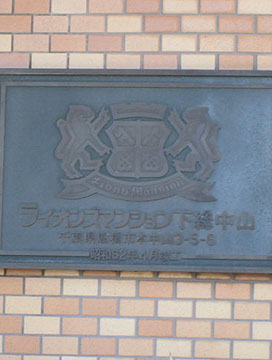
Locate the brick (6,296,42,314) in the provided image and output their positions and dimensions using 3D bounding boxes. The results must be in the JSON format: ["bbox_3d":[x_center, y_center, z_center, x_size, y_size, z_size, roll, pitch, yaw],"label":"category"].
[{"bbox_3d":[-0.293,0.330,4.039,0.095,0.046,0.030,1,-6,5],"label":"brick"}]

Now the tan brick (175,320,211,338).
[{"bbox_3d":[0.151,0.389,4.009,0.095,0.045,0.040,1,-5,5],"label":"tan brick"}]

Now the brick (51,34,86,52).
[{"bbox_3d":[-0.179,-0.361,4.114,0.094,0.046,0.040,1,-6,5],"label":"brick"}]

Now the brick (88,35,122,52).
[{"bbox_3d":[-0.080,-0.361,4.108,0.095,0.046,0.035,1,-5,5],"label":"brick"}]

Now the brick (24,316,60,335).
[{"bbox_3d":[-0.244,0.382,4.043,0.094,0.046,0.040,1,-6,5],"label":"brick"}]

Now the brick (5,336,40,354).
[{"bbox_3d":[-0.301,0.434,4.086,0.096,0.046,0.030,1,-6,5],"label":"brick"}]

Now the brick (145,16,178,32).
[{"bbox_3d":[0.069,-0.410,4.090,0.095,0.046,0.030,1,-6,5],"label":"brick"}]

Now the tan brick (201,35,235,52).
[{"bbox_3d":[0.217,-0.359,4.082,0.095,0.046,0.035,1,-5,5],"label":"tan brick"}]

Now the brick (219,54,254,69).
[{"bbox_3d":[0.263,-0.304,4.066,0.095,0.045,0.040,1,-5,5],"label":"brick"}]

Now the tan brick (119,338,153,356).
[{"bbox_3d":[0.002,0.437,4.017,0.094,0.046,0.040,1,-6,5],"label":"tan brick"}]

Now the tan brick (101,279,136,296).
[{"bbox_3d":[-0.045,0.283,4.023,0.095,0.046,0.030,1,-6,5],"label":"tan brick"}]

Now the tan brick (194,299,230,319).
[{"bbox_3d":[0.201,0.337,3.997,0.095,0.046,0.030,1,-6,5],"label":"tan brick"}]

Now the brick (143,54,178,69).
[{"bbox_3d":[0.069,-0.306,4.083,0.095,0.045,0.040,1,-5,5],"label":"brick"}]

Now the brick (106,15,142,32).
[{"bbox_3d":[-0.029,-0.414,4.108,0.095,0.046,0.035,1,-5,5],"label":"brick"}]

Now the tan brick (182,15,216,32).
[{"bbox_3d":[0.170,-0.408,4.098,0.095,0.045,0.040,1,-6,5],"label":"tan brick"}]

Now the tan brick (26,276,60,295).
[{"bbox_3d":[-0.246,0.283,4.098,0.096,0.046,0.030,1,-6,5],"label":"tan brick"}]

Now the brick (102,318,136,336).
[{"bbox_3d":[-0.045,0.386,4.026,0.094,0.046,0.040,1,-6,5],"label":"brick"}]

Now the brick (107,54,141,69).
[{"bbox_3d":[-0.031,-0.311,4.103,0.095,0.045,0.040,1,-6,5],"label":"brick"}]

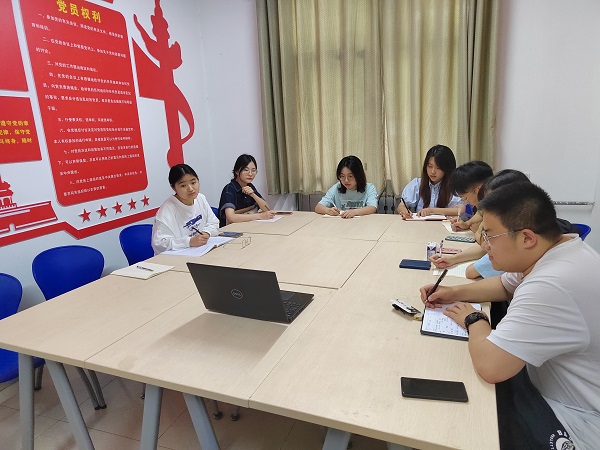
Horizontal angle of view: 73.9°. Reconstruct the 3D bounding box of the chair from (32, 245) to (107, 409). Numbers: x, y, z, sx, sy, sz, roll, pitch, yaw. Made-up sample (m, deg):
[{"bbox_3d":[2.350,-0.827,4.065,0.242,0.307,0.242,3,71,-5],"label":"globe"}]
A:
[{"bbox_3d":[-1.257,0.546,2.422,0.550,0.830,0.490,3,15,26],"label":"chair"}]

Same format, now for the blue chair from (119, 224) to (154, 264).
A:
[{"bbox_3d":[-1.027,0.413,2.943,0.550,0.830,0.490,3,15,26],"label":"blue chair"}]

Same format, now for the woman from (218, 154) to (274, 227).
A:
[{"bbox_3d":[-0.494,0.054,3.441,0.680,1.250,0.580,7,16,37],"label":"woman"}]

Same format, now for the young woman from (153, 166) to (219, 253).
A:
[{"bbox_3d":[-0.780,0.219,2.813,0.680,1.240,0.580,7,16,37],"label":"young woman"}]

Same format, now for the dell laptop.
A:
[{"bbox_3d":[-0.181,0.225,1.578,0.366,0.230,0.315,3,14,24],"label":"dell laptop"}]

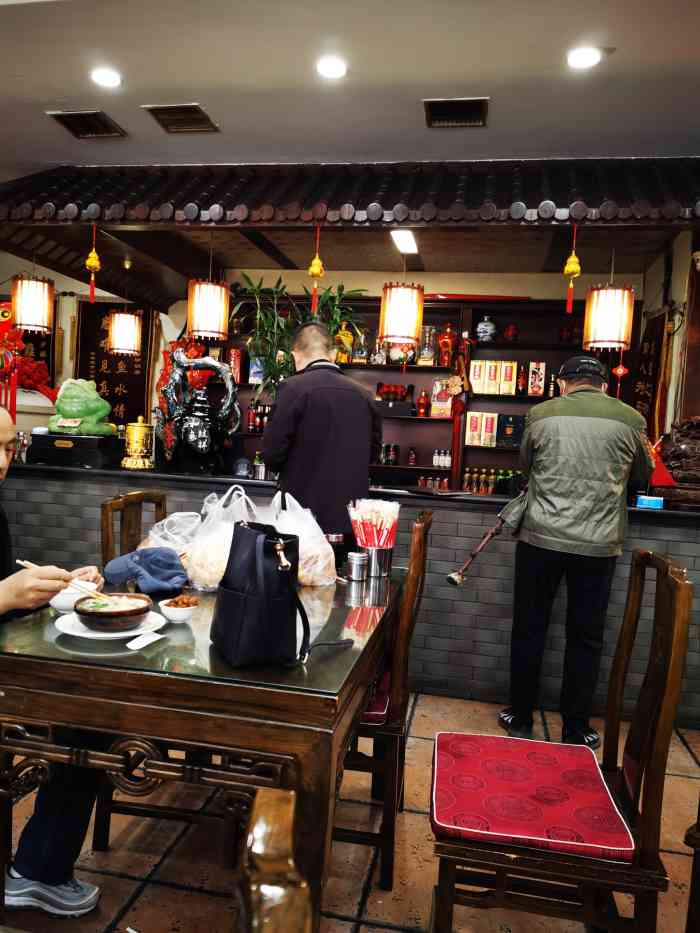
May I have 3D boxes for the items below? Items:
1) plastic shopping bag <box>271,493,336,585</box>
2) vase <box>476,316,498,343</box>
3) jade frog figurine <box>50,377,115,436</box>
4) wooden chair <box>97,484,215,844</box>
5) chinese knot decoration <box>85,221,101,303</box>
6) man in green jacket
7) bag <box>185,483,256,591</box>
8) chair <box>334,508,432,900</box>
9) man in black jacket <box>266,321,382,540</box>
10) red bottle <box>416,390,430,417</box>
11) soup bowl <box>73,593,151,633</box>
[{"bbox_3d":[-0.154,0.239,2.502,0.240,0.300,0.200,4,3,11],"label":"plastic shopping bag"},{"bbox_3d":[0.932,-0.928,4.933,0.147,0.175,0.147,4,3,11],"label":"vase"},{"bbox_3d":[-1.578,-0.343,4.279,0.300,0.335,0.290,4,3,14],"label":"jade frog figurine"},{"bbox_3d":[-0.482,0.624,2.334,0.475,1.055,0.460,4,3,9],"label":"wooden chair"},{"bbox_3d":[-1.332,-1.052,3.779,0.082,0.396,0.060,4,3,11],"label":"chinese knot decoration"},{"bbox_3d":[1.008,0.351,3.254,0.570,1.680,0.460,4,3,13],"label":"man in green jacket"},{"bbox_3d":[-0.407,0.219,2.346,0.250,0.325,0.210,4,3,11],"label":"bag"},{"bbox_3d":[-0.018,0.653,2.288,0.480,1.050,0.470,4,3,11],"label":"chair"},{"bbox_3d":[-0.156,0.235,3.338,0.530,1.765,0.420,4,3,7],"label":"man in black jacket"},{"bbox_3d":[0.496,-0.431,4.929,0.086,0.190,0.086,4,2,10],"label":"red bottle"},{"bbox_3d":[-0.572,0.359,1.756,0.180,0.060,0.180,3,3,0],"label":"soup bowl"}]

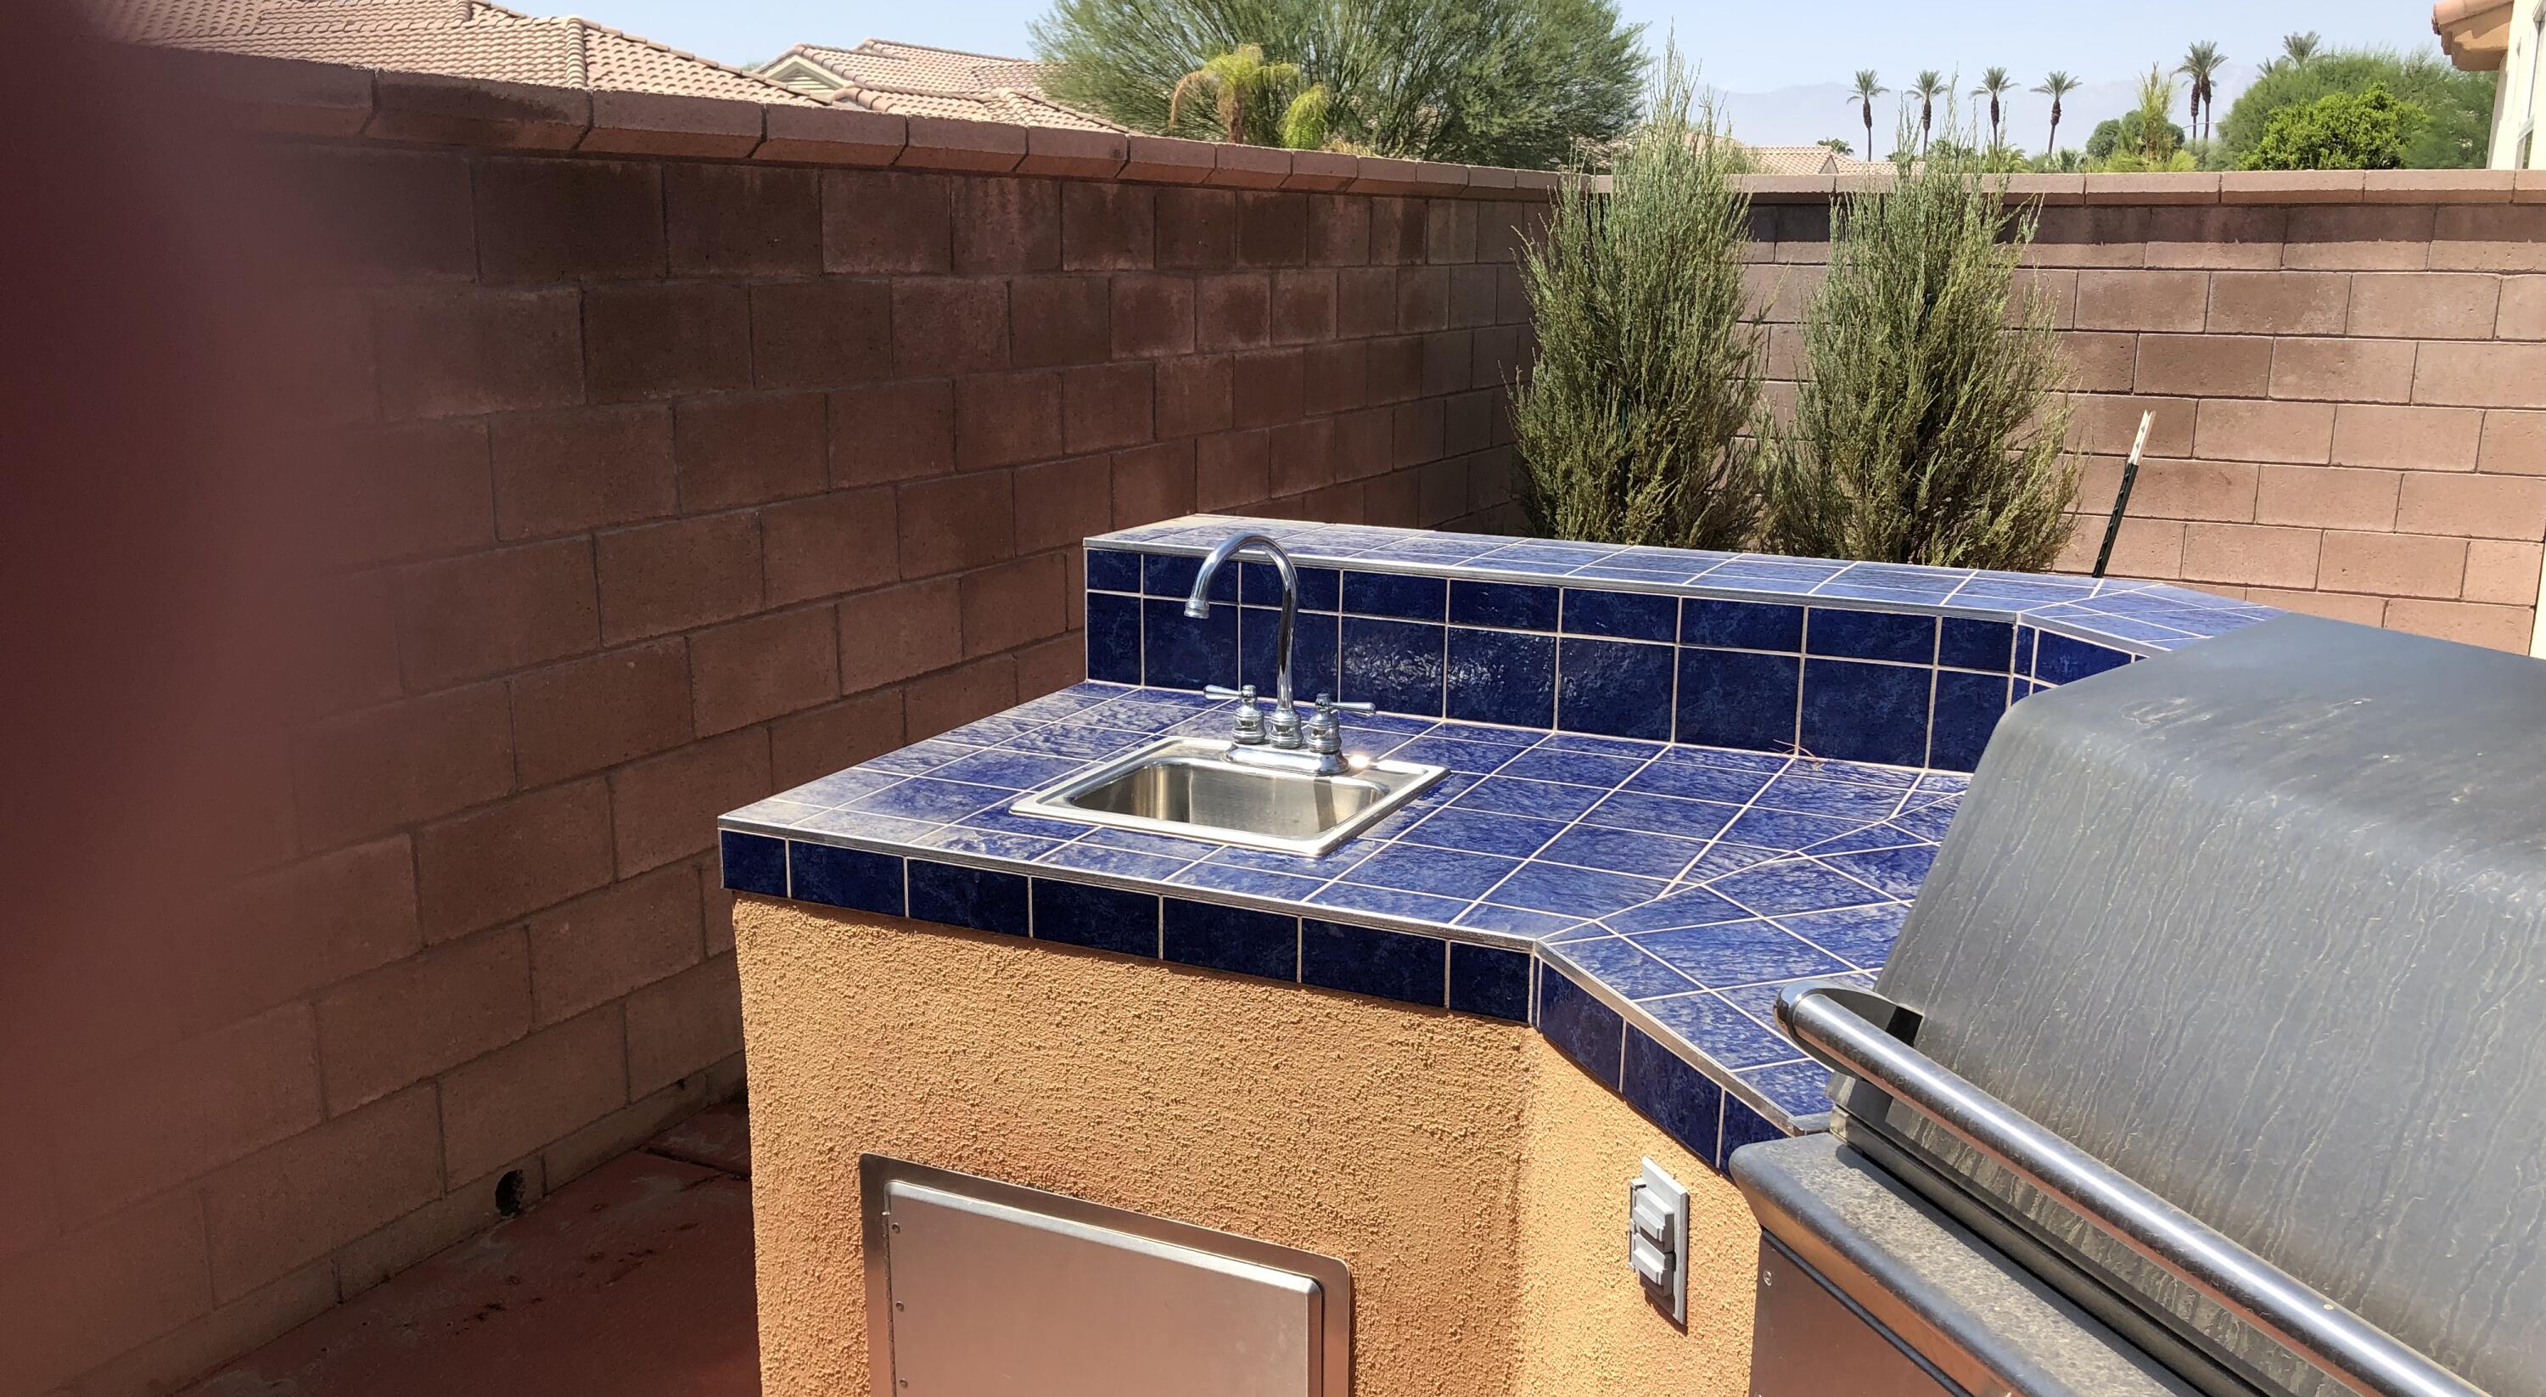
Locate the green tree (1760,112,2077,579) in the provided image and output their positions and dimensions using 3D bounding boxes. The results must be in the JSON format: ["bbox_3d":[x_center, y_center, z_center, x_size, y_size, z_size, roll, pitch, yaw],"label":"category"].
[{"bbox_3d":[1.879,-0.722,6.058,0.885,1.919,0.885,7,14,27],"label":"green tree"}]

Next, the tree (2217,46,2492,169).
[{"bbox_3d":[16.864,-7.704,32.028,4.773,4.536,4.773,7,14,26],"label":"tree"}]

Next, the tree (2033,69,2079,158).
[{"bbox_3d":[60.155,-40.820,159.293,3.585,14.823,3.585,5,13,20],"label":"tree"}]

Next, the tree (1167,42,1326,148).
[{"bbox_3d":[-0.217,-3.911,17.569,1.385,3.149,1.385,0,12,-1],"label":"tree"}]

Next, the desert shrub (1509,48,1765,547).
[{"bbox_3d":[1.117,-0.908,6.369,0.775,2.139,0.775,7,14,27],"label":"desert shrub"}]

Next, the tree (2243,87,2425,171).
[{"bbox_3d":[10.668,-4.593,21.002,2.190,3.141,2.190,6,14,26],"label":"tree"}]

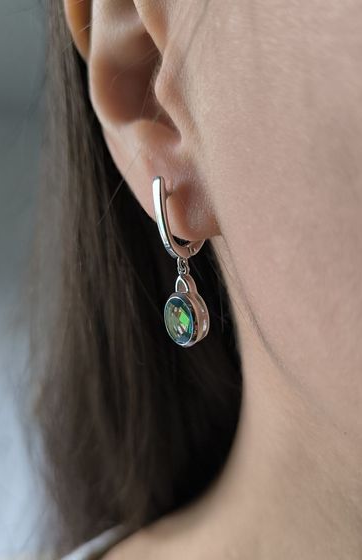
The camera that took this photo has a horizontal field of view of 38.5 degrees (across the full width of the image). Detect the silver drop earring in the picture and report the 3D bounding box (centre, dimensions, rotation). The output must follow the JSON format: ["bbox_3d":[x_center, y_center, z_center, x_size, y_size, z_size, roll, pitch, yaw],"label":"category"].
[{"bbox_3d":[0.000,-0.004,0.096,0.012,0.032,0.008,-8,12,-41],"label":"silver drop earring"}]

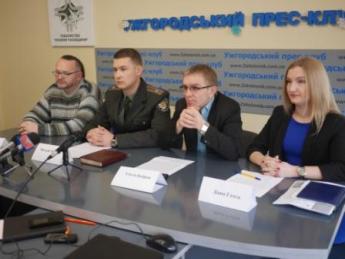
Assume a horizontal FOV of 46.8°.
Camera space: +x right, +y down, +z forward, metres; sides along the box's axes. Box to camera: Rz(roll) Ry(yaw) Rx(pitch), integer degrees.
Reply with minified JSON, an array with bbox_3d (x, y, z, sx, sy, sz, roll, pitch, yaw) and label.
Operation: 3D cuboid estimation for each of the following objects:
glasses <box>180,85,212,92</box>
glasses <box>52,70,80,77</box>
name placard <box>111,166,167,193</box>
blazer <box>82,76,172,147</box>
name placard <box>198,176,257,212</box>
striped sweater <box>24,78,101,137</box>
[{"bbox_3d":[0.135,-0.230,2.240,0.140,0.042,0.135,9,20,37],"label":"glasses"},{"bbox_3d":[-0.737,-0.390,2.780,0.140,0.040,0.135,4,22,21],"label":"glasses"},{"bbox_3d":[-0.147,0.217,1.801,0.216,0.070,0.131,7,14,30],"label":"name placard"},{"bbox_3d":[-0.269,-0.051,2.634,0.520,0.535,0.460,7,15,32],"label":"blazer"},{"bbox_3d":[0.222,0.249,1.593,0.214,0.089,0.094,7,15,32],"label":"name placard"},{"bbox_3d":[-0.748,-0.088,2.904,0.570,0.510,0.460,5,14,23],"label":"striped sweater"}]

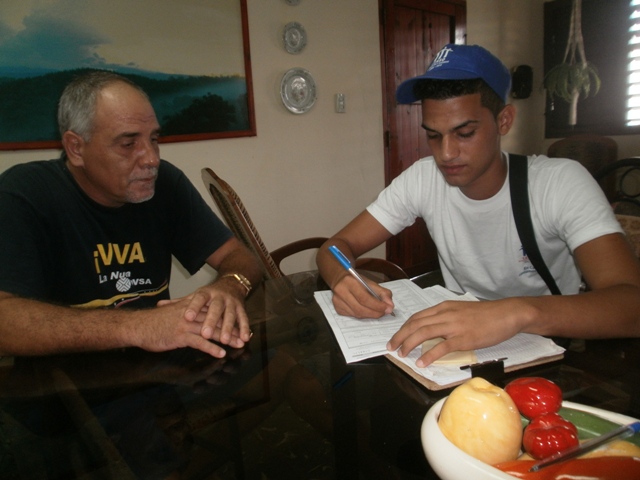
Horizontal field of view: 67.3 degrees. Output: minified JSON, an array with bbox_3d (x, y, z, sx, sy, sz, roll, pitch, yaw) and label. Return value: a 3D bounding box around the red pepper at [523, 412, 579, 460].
[{"bbox_3d":[0.196,0.167,0.408,0.048,0.041,0.047,-4,11,0],"label":"red pepper"}]

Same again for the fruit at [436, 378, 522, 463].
[{"bbox_3d":[0.142,0.162,0.425,0.075,0.081,0.075,-4,11,0],"label":"fruit"}]

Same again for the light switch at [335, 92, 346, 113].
[{"bbox_3d":[0.132,-0.834,2.935,0.073,0.114,0.012,-13,14,-38],"label":"light switch"}]

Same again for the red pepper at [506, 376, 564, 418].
[{"bbox_3d":[0.195,0.145,0.440,0.053,0.042,0.051,-4,11,0],"label":"red pepper"}]

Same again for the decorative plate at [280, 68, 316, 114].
[{"bbox_3d":[-0.110,-0.842,2.719,0.250,0.250,0.030,-13,14,-38],"label":"decorative plate"}]

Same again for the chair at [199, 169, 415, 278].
[{"bbox_3d":[-0.028,0.178,2.011,0.820,1.020,0.580,-8,12,-22],"label":"chair"}]

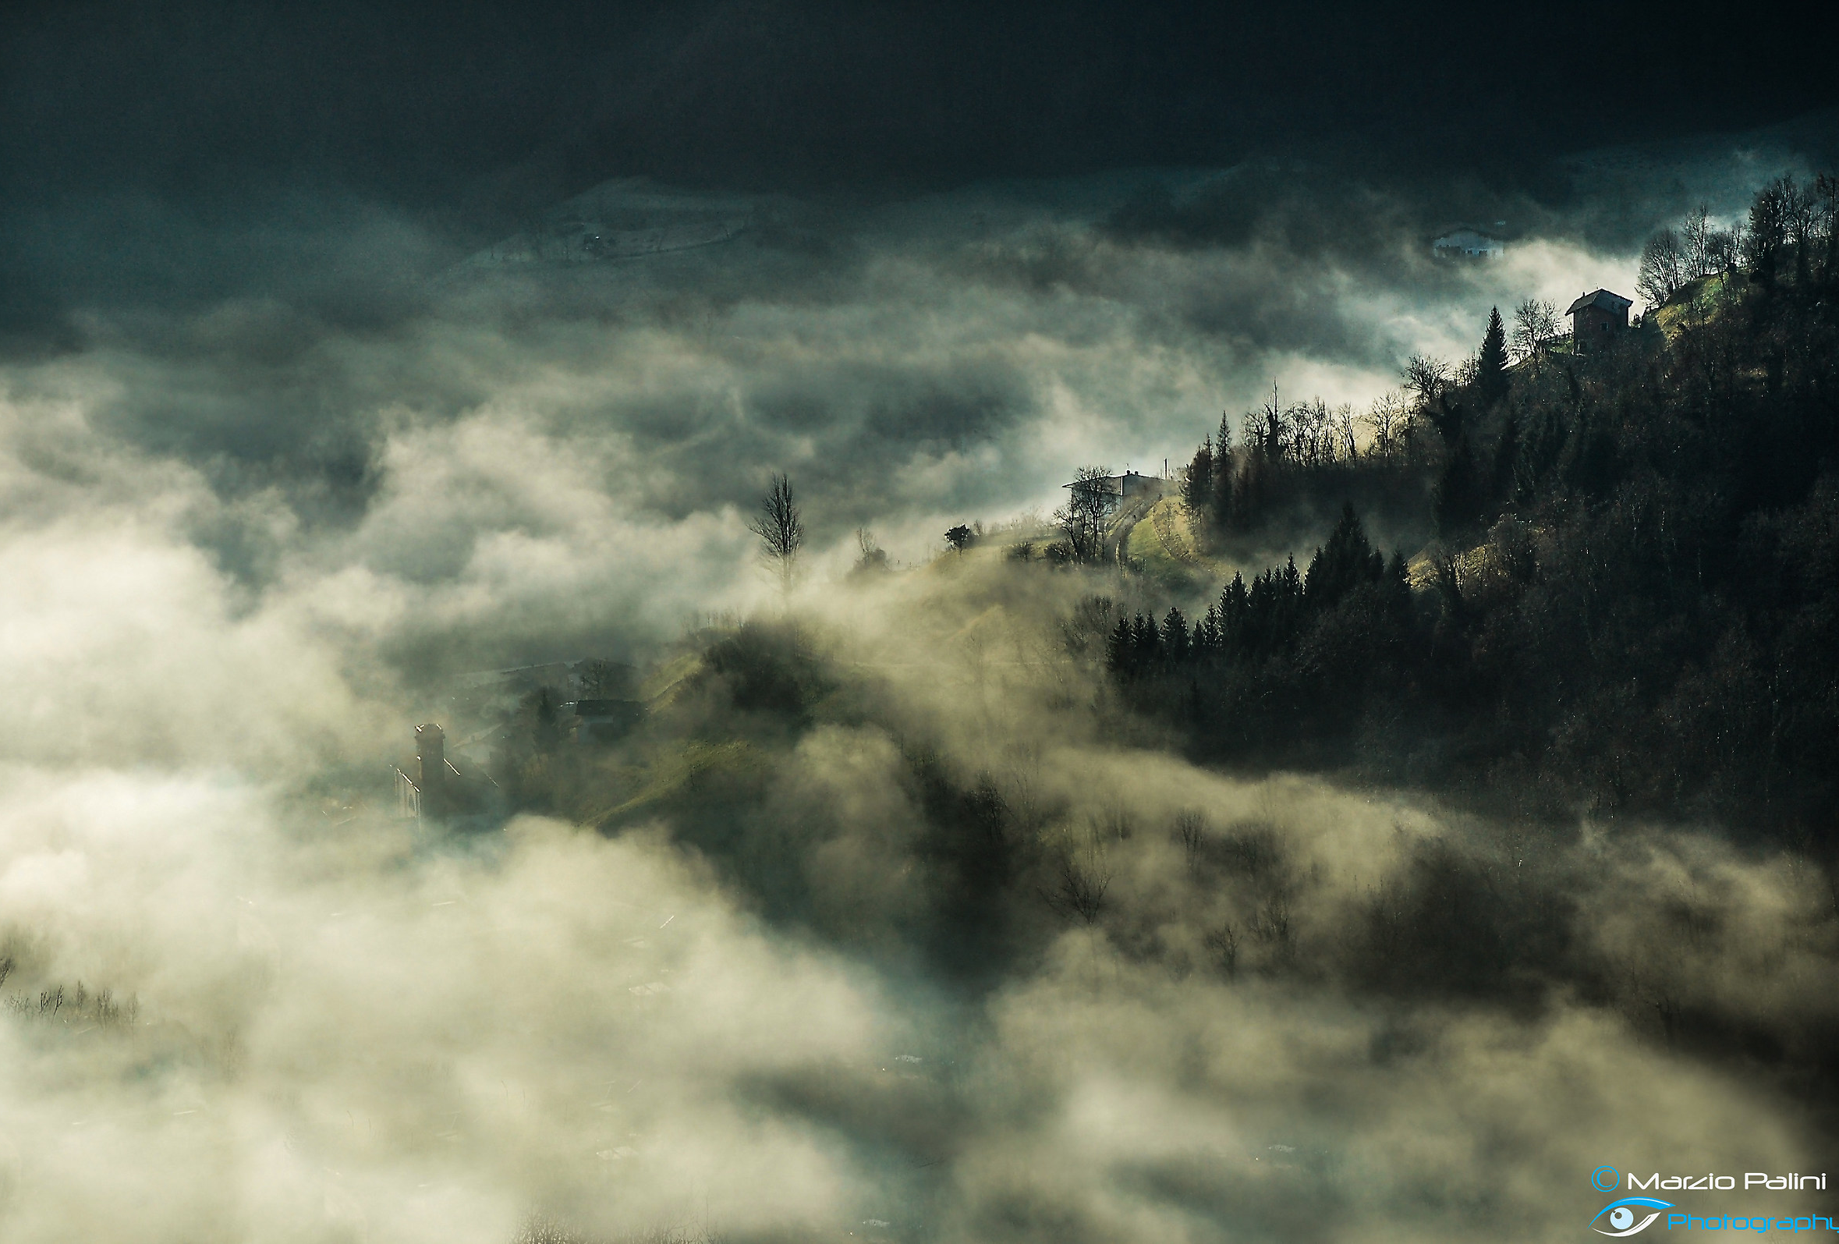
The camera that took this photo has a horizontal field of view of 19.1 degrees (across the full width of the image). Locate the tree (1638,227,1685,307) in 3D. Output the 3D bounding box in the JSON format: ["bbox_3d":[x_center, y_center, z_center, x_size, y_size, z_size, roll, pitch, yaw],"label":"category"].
[{"bbox_3d":[107.650,-51.440,791.050,6.860,11.370,6.860,2,12,8],"label":"tree"}]

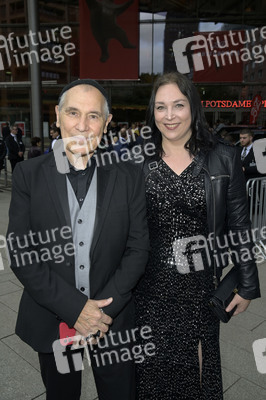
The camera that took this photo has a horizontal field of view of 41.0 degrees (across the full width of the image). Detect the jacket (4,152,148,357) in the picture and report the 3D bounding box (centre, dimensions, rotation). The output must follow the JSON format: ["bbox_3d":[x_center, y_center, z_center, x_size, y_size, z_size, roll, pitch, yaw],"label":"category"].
[{"bbox_3d":[-0.214,0.189,1.375,0.550,0.750,0.340,-1,10,-7],"label":"jacket"}]

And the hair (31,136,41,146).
[{"bbox_3d":[-2.189,-1.310,8.000,0.200,0.210,0.180,-4,10,-29],"label":"hair"}]

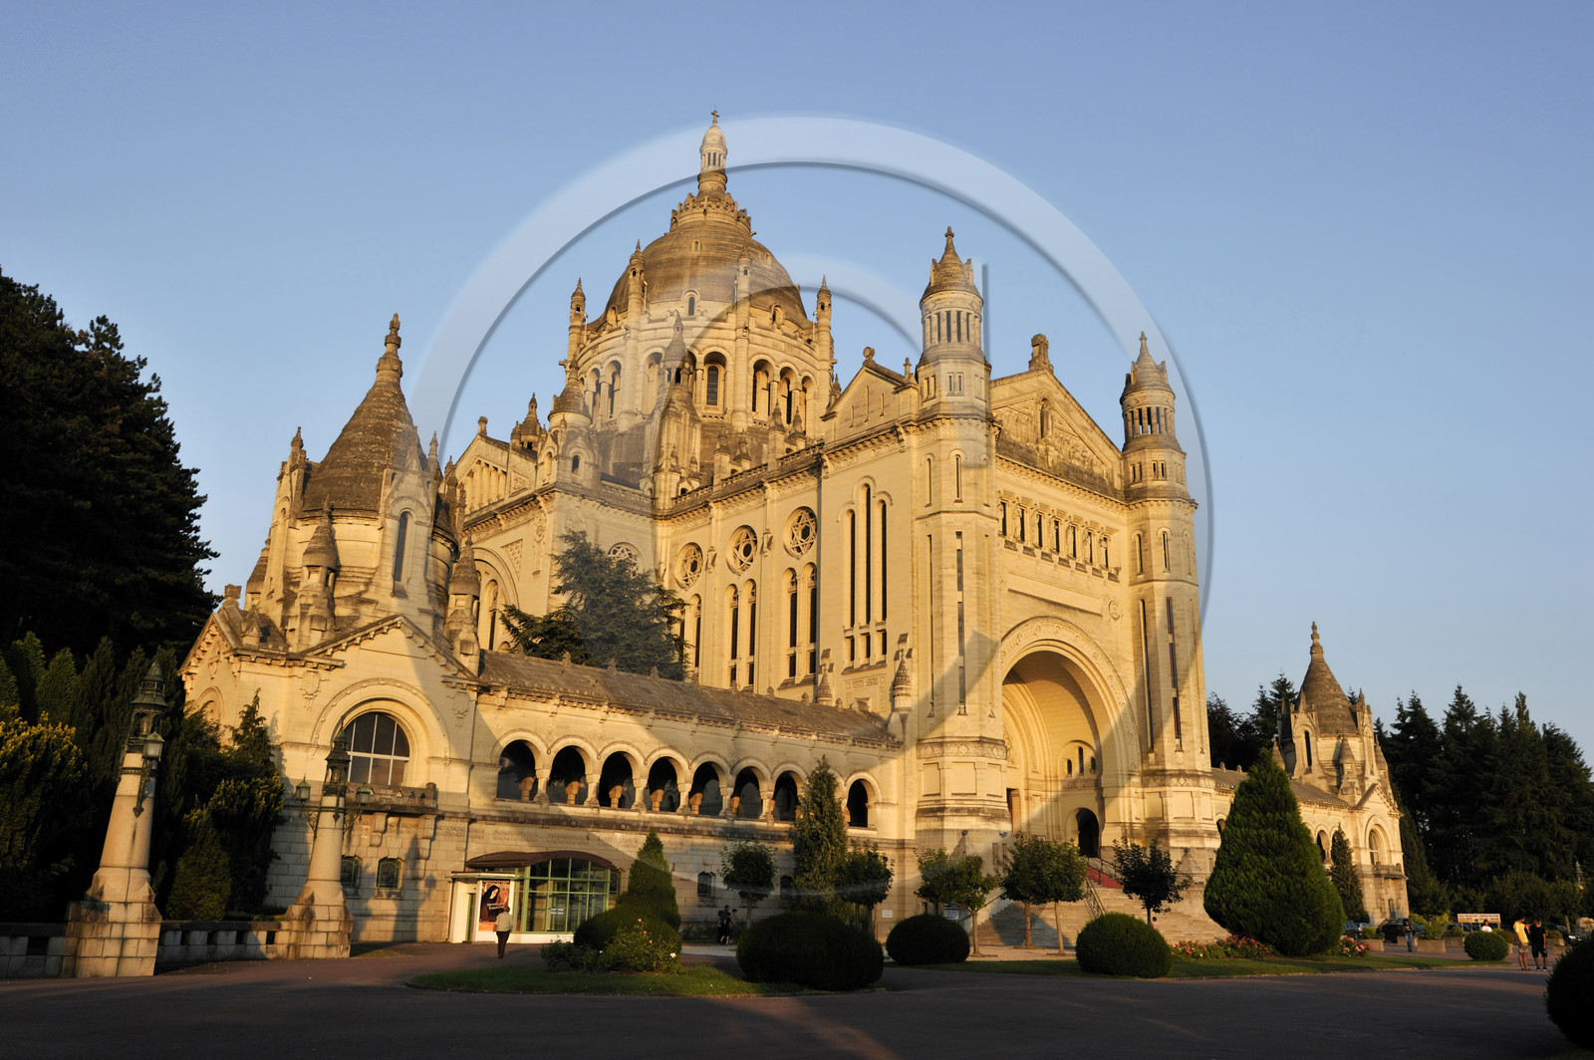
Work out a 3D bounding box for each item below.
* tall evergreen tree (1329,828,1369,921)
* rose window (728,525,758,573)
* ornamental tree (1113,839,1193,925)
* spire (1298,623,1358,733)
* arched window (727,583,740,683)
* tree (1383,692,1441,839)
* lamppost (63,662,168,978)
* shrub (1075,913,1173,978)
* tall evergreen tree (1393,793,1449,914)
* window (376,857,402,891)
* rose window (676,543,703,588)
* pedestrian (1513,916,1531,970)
[{"bbox_3d":[46.860,30.029,105.524,2.800,8.700,2.800,-6,-18,22],"label":"tall evergreen tree"},{"bbox_3d":[-4.150,1.526,94.889,0.450,3.650,3.600,16,-22,-40],"label":"rose window"},{"bbox_3d":[15.557,16.265,55.049,3.200,4.883,3.000,-3,-18,15],"label":"ornamental tree"},{"bbox_3d":[57.471,16.383,136.469,6.900,12.600,6.900,16,-22,-40],"label":"spire"},{"bbox_3d":[-4.800,7.998,93.600,0.450,7.800,1.350,16,-22,-40],"label":"arched window"},{"bbox_3d":[71.300,32.430,143.424,7.200,27.200,7.200,16,-22,-40],"label":"tree"},{"bbox_3d":[-15.132,6.415,28.227,1.750,7.020,1.750,16,-22,-40],"label":"lamppost"},{"bbox_3d":[10.076,12.802,38.183,2.900,1.900,2.900,16,-22,-40],"label":"shrub"},{"bbox_3d":[64.637,35.404,131.895,7.200,14.200,7.200,-7,-18,24],"label":"tall evergreen tree"},{"bbox_3d":[-17.769,14.972,53.963,1.150,1.500,0.300,16,-22,-40],"label":"window"},{"bbox_3d":[-9.618,3.202,110.991,0.500,4.300,4.250,16,-22,-40],"label":"rose window"},{"bbox_3d":[25.290,14.436,43.295,0.520,1.750,0.520,8,-18,-22],"label":"pedestrian"}]

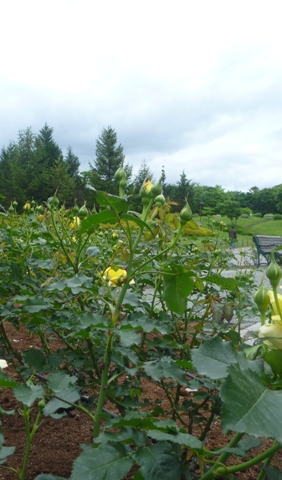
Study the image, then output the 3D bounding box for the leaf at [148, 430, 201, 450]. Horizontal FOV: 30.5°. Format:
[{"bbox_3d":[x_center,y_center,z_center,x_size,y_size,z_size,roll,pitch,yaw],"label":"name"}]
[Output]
[{"bbox_3d":[0.036,0.221,0.570,0.062,0.022,0.040,0,-1,0],"label":"leaf"}]

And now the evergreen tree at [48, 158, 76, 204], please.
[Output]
[{"bbox_3d":[-7.726,-5.553,50.000,2.994,4.829,3.000,-1,0,0],"label":"evergreen tree"}]

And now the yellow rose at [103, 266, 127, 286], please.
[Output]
[{"bbox_3d":[-0.058,0.089,1.250,0.065,0.051,0.060,-1,0,0],"label":"yellow rose"}]

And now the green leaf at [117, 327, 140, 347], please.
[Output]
[{"bbox_3d":[-0.020,0.168,0.900,0.042,0.035,0.035,-1,0,0],"label":"green leaf"}]

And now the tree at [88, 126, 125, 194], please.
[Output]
[{"bbox_3d":[-3.732,-8.059,56.000,4.100,8.500,4.100,0,-1,0],"label":"tree"}]

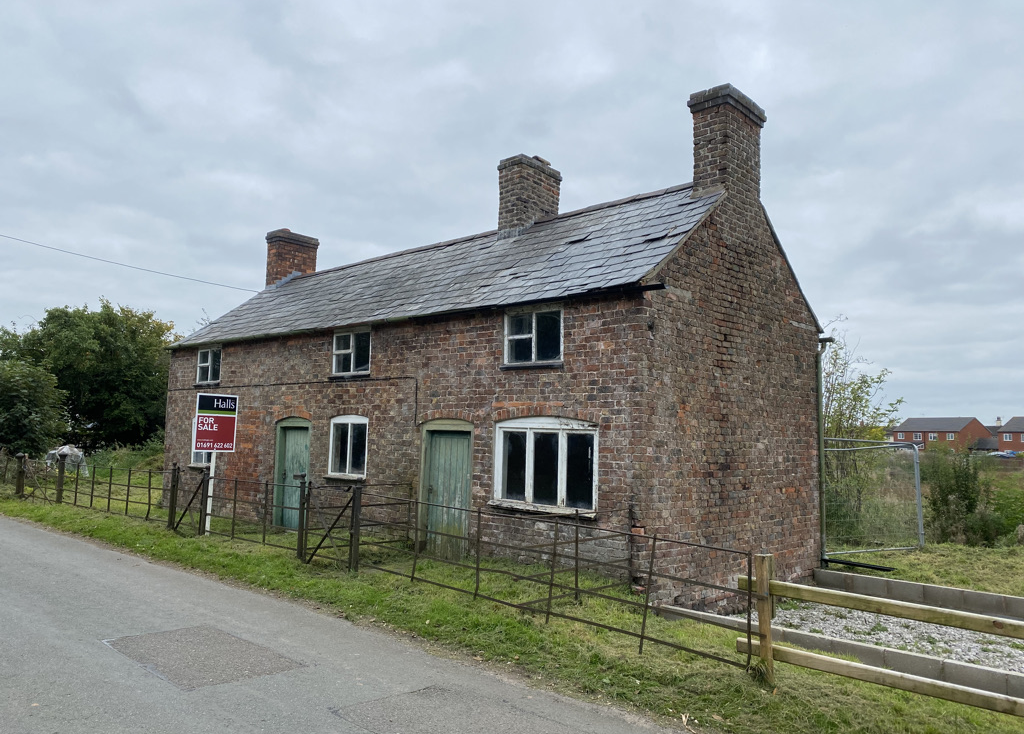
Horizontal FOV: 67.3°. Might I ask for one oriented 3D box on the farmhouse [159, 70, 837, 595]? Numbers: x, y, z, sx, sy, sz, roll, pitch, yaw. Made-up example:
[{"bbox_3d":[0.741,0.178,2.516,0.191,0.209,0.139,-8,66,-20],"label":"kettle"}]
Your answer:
[{"bbox_3d":[-1.325,-0.195,14.058,12.167,6.222,4.924,-3,-7,43],"label":"farmhouse"}]

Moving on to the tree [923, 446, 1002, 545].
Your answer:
[{"bbox_3d":[9.163,2.636,15.688,1.650,1.978,1.500,-2,-6,30],"label":"tree"}]

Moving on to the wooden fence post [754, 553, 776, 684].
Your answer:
[{"bbox_3d":[1.800,1.776,5.430,0.105,0.900,0.105,-6,-7,43],"label":"wooden fence post"}]

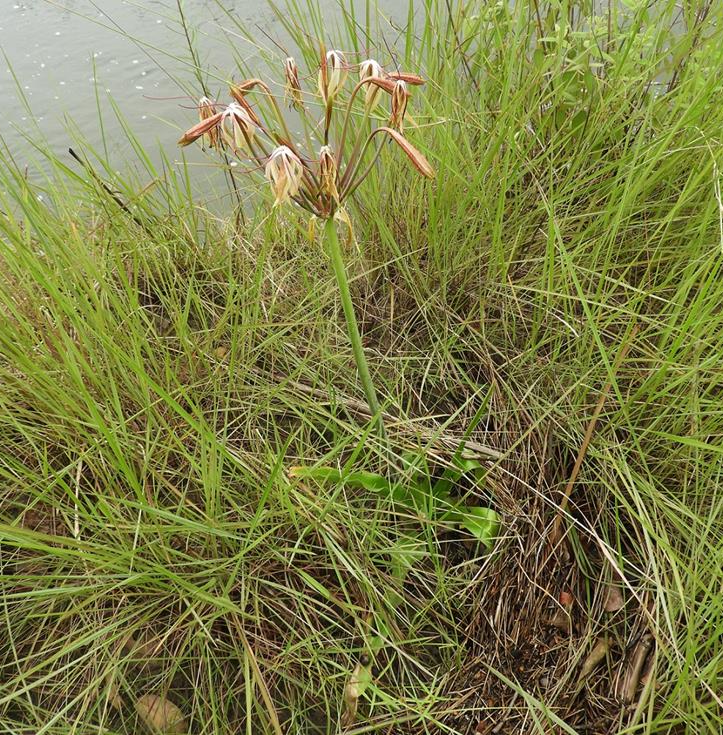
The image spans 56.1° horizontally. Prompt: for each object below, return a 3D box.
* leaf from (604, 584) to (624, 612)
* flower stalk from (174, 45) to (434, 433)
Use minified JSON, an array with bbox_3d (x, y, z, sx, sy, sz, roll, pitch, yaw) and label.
[{"bbox_3d":[0.421,0.384,1.130,0.034,0.012,0.045,0,42,0],"label":"leaf"},{"bbox_3d":[-0.075,-0.101,1.053,0.370,0.680,0.340,0,42,0],"label":"flower stalk"}]

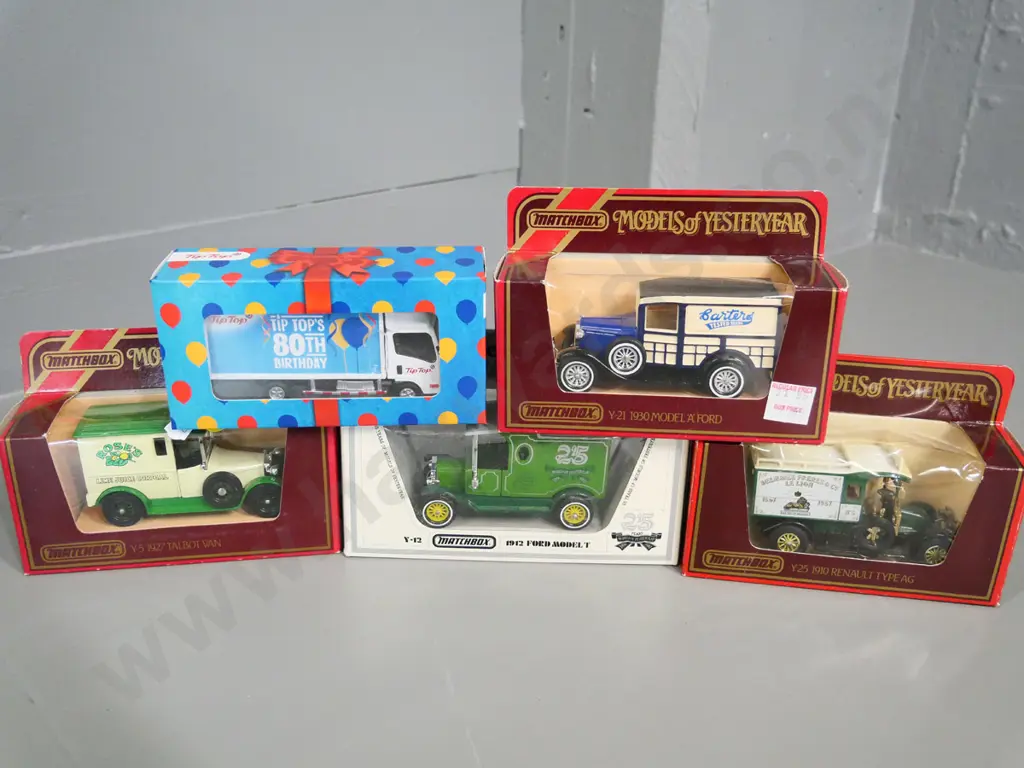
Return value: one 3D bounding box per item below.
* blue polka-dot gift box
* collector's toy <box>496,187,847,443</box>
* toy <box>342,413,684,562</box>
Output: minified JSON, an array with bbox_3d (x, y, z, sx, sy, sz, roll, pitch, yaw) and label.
[{"bbox_3d":[-0.085,-0.022,0.475,0.145,0.071,0.048,-1,25,-3],"label":"blue polka-dot gift box"},{"bbox_3d":[0.069,-0.033,0.460,0.147,0.103,0.049,2,23,5],"label":"collector's toy"},{"bbox_3d":[0.001,0.030,0.502,0.165,0.104,0.049,2,22,0],"label":"toy"}]

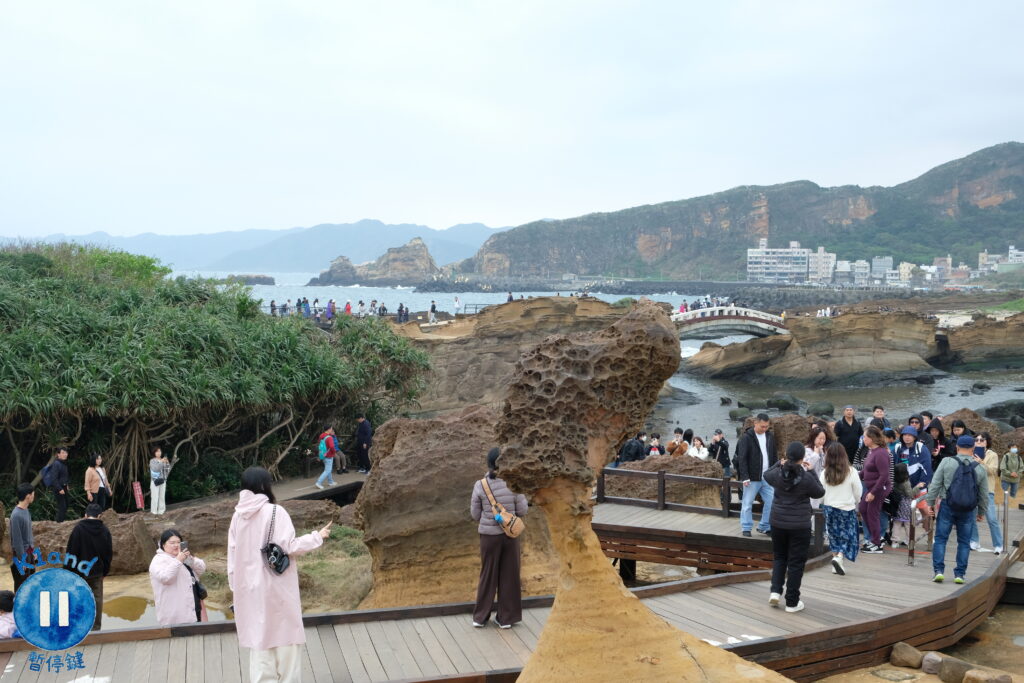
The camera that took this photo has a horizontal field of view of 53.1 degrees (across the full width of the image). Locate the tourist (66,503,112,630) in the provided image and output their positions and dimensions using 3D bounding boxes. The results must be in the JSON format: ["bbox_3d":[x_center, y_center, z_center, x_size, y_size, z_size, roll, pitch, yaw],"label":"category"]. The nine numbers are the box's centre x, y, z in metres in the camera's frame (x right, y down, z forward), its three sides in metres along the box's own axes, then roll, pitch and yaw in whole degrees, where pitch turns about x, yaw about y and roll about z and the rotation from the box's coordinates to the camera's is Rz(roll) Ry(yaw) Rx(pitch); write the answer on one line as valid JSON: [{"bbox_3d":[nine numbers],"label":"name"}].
[{"bbox_3d":[-4.958,2.720,12.017,0.540,1.660,0.400,-1,4,-16],"label":"tourist"}]

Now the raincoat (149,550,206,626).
[{"bbox_3d":[-3.298,2.503,10.097,0.440,0.920,0.530,3,5,38],"label":"raincoat"}]

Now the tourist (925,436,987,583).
[{"bbox_3d":[5.144,1.933,11.884,0.680,1.700,0.500,1,4,12],"label":"tourist"}]

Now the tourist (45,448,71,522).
[{"bbox_3d":[-10.501,3.322,23.686,0.520,1.710,0.500,1,4,16],"label":"tourist"}]

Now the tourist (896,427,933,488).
[{"bbox_3d":[5.620,2.005,14.357,0.540,1.640,0.420,2,5,29],"label":"tourist"}]

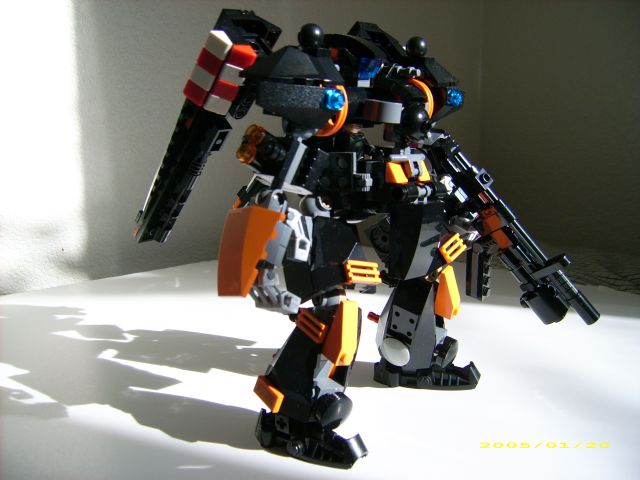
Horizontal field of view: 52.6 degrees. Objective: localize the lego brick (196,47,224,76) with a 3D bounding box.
[{"bbox_3d":[-0.044,-0.071,0.258,0.007,0.008,0.008,-12,-31,-42],"label":"lego brick"}]

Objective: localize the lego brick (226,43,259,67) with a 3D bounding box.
[{"bbox_3d":[-0.032,-0.072,0.255,0.008,0.007,0.008,-12,-31,-42],"label":"lego brick"}]

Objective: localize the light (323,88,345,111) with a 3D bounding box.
[{"bbox_3d":[0.005,-0.054,0.251,0.008,0.008,0.005,-8,12,-34],"label":"light"}]

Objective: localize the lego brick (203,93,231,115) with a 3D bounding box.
[{"bbox_3d":[-0.043,-0.057,0.270,0.008,0.007,0.008,-12,-31,-42],"label":"lego brick"}]

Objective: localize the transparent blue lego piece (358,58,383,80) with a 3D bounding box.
[{"bbox_3d":[0.021,-0.073,0.275,0.009,0.008,0.008,-4,6,-45],"label":"transparent blue lego piece"}]

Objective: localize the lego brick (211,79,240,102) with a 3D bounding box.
[{"bbox_3d":[-0.039,-0.062,0.265,0.008,0.007,0.008,-12,-31,-42],"label":"lego brick"}]

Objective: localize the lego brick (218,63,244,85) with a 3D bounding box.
[{"bbox_3d":[-0.035,-0.067,0.260,0.008,0.007,0.008,-12,-31,-42],"label":"lego brick"}]

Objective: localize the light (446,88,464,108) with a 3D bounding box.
[{"bbox_3d":[0.060,-0.064,0.289,0.008,0.008,0.005,-7,12,-31],"label":"light"}]

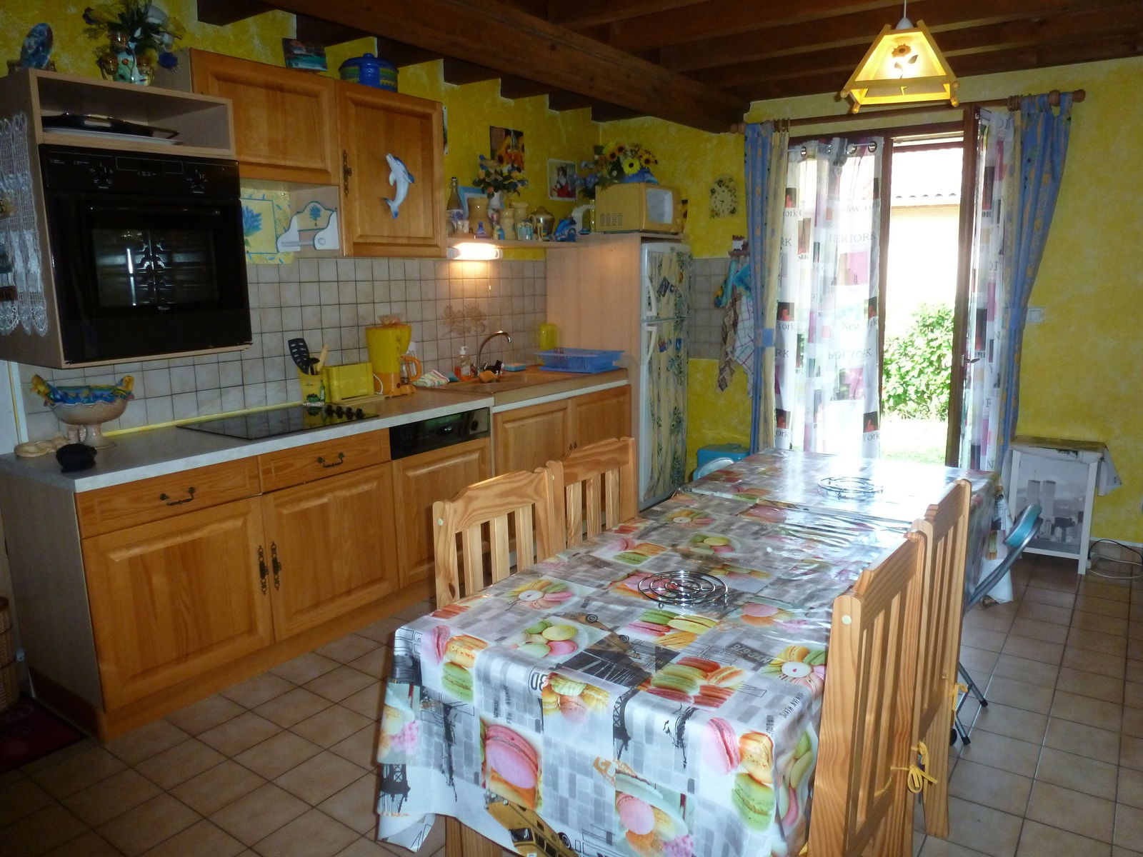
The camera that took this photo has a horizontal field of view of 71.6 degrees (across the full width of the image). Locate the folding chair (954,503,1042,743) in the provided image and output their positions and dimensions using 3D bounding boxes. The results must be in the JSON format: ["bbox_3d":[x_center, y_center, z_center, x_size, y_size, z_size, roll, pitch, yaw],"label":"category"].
[{"bbox_3d":[1.127,0.551,2.393,0.460,0.700,0.430,7,13,39],"label":"folding chair"}]

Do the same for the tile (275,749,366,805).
[{"bbox_3d":[-0.726,1.010,2.286,0.195,0.010,0.195,7,13,35],"label":"tile"}]

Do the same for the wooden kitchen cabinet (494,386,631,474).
[{"bbox_3d":[-0.236,0.134,4.419,0.580,0.654,1.220,7,13,35],"label":"wooden kitchen cabinet"}]

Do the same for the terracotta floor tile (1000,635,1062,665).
[{"bbox_3d":[1.671,0.802,2.879,0.192,0.010,0.192,6,12,36],"label":"terracotta floor tile"}]

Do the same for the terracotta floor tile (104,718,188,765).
[{"bbox_3d":[-1.325,0.983,2.482,0.195,0.010,0.195,7,13,35],"label":"terracotta floor tile"}]

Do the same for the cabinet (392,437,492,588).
[{"bbox_3d":[-0.782,0.331,3.684,0.580,0.554,0.610,7,13,35],"label":"cabinet"}]

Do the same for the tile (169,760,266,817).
[{"bbox_3d":[-1.003,1.021,2.246,0.195,0.010,0.195,7,13,35],"label":"tile"}]

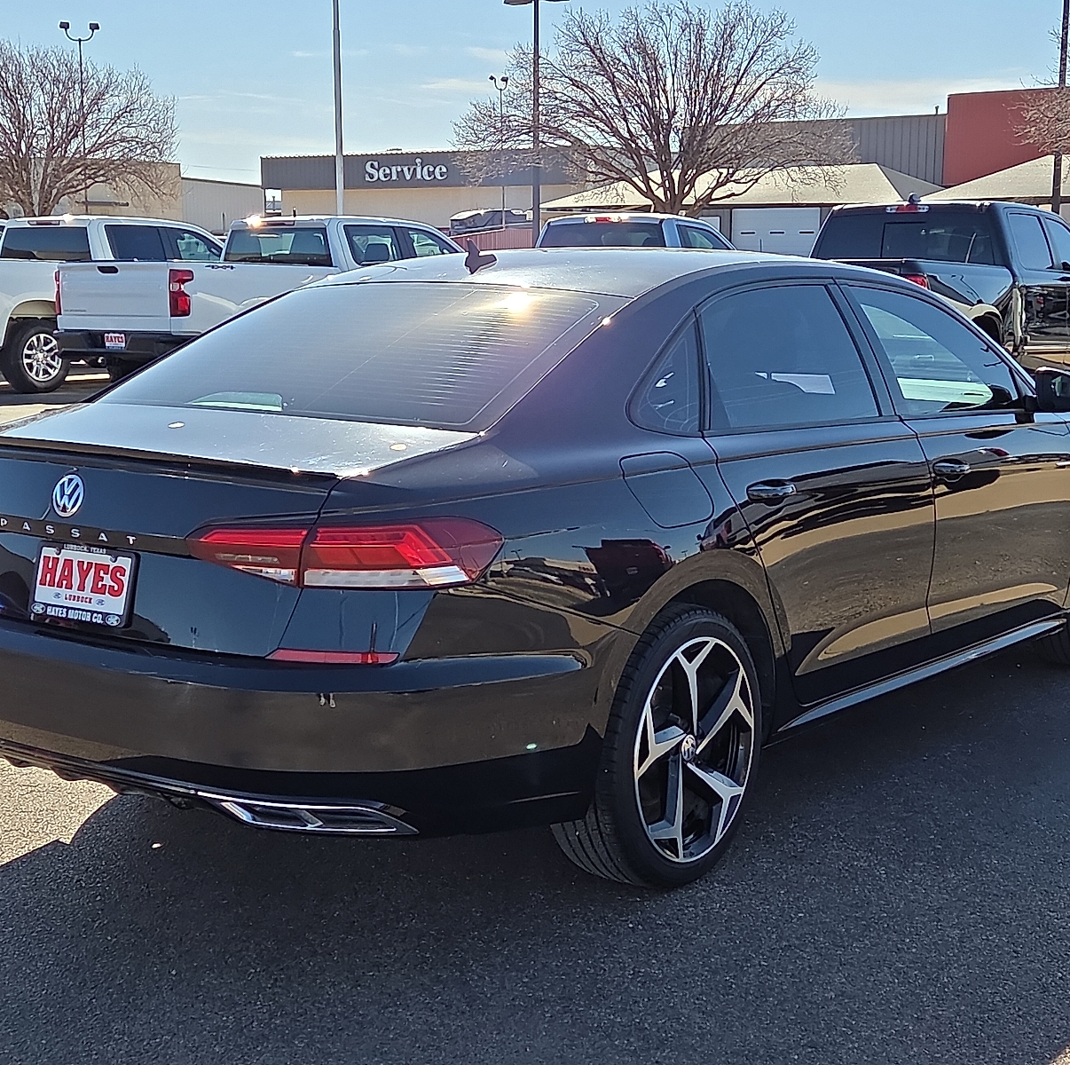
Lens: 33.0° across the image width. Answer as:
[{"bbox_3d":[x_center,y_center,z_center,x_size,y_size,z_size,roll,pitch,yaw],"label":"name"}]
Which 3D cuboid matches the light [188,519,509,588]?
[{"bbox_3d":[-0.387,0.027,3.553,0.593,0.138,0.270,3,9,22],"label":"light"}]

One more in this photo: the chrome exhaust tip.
[{"bbox_3d":[-0.456,0.559,3.594,0.460,0.068,0.090,3,9,22],"label":"chrome exhaust tip"}]

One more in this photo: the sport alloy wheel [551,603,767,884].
[{"bbox_3d":[0.286,0.491,4.249,0.240,0.665,0.665,6,10,37],"label":"sport alloy wheel"}]

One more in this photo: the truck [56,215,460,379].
[{"bbox_3d":[-2.044,-2.336,18.721,2.060,1.920,5.885,6,11,40],"label":"truck"}]

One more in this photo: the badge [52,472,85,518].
[{"bbox_3d":[-0.977,-0.077,3.778,0.096,0.096,0.015,6,-5,37],"label":"badge"}]

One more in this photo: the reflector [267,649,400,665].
[{"bbox_3d":[-0.396,0.244,3.530,0.275,0.030,0.045,2,9,17],"label":"reflector"}]

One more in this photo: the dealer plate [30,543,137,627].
[{"bbox_3d":[-0.961,0.113,3.824,0.312,0.165,0.020,6,-3,37],"label":"dealer plate"}]

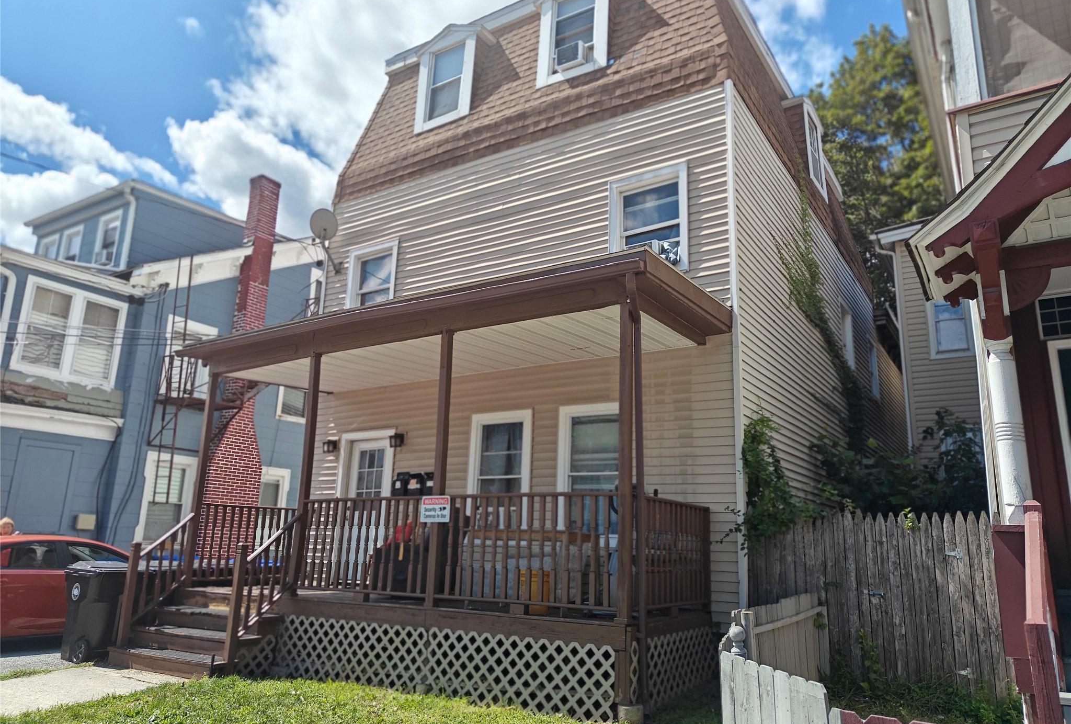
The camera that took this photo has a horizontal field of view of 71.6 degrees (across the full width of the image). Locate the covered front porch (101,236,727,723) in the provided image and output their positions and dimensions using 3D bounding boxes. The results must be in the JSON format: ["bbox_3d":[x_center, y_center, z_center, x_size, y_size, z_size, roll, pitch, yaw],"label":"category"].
[{"bbox_3d":[-1.556,1.453,8.470,6.950,4.120,2.640,-7,-17,33],"label":"covered front porch"}]

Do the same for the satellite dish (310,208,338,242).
[{"bbox_3d":[-3.430,-2.222,11.987,0.300,0.540,0.500,-11,-19,42],"label":"satellite dish"}]

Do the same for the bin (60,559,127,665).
[{"bbox_3d":[-5.349,3.085,9.232,0.820,1.120,0.700,-7,-17,33],"label":"bin"}]

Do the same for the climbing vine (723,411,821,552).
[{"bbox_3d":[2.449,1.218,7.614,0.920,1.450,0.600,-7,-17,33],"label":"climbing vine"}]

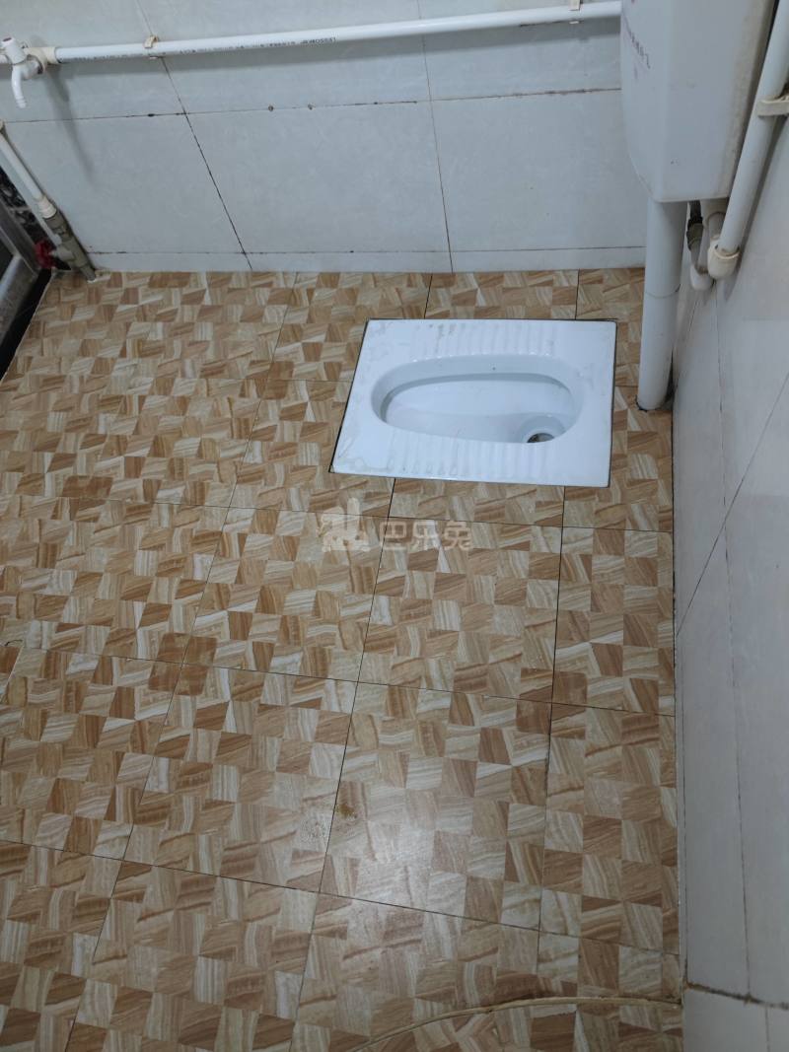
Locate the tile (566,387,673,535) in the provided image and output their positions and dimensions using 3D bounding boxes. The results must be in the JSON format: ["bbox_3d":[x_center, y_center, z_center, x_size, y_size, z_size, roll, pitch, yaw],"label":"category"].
[{"bbox_3d":[0.393,-0.122,1.328,0.175,0.010,0.300,3,62,12],"label":"tile"}]

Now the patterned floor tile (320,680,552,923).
[{"bbox_3d":[0.067,0.388,1.091,0.300,0.010,0.300,3,62,12],"label":"patterned floor tile"}]

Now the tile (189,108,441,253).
[{"bbox_3d":[-0.131,-0.658,1.471,0.450,0.310,0.010,3,62,12],"label":"tile"}]

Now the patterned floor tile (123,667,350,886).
[{"bbox_3d":[-0.227,0.372,1.163,0.300,0.010,0.300,3,62,12],"label":"patterned floor tile"}]

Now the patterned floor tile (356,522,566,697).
[{"bbox_3d":[0.113,0.126,1.233,0.300,0.010,0.300,4,62,12],"label":"patterned floor tile"}]

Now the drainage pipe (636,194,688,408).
[{"bbox_3d":[0.413,-0.336,1.186,0.050,0.438,0.050,1,61,16],"label":"drainage pipe"}]

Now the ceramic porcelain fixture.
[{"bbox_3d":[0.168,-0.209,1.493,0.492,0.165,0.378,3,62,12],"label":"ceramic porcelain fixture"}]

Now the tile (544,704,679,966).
[{"bbox_3d":[0.297,0.404,1.048,0.171,0.010,0.300,3,62,12],"label":"tile"}]

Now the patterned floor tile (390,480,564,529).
[{"bbox_3d":[0.143,-0.042,1.323,0.300,0.010,0.087,4,62,12],"label":"patterned floor tile"}]

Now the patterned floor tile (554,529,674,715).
[{"bbox_3d":[0.344,0.140,1.180,0.174,0.010,0.300,3,62,12],"label":"patterned floor tile"}]

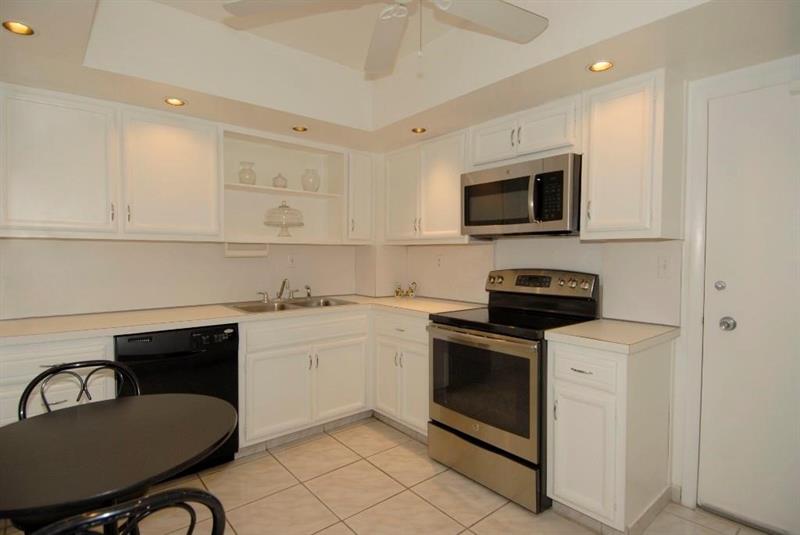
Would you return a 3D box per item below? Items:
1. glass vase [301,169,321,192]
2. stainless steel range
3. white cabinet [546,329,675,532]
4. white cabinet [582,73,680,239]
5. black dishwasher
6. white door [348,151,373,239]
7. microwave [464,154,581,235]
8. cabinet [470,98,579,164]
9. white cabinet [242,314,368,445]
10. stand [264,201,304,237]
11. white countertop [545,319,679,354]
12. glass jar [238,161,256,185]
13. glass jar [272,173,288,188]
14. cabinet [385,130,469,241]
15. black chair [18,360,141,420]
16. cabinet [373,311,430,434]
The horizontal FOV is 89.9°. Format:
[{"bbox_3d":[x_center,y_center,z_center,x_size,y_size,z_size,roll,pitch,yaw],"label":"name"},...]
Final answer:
[{"bbox_3d":[-0.709,-0.675,3.186,0.145,0.205,0.145,0,2,0],"label":"glass vase"},{"bbox_3d":[0.677,0.612,2.424,0.715,1.190,0.757,-1,2,-40],"label":"stainless steel range"},{"bbox_3d":[1.061,0.733,2.010,0.588,0.802,0.356,-1,2,-40],"label":"white cabinet"},{"bbox_3d":[1.182,-0.519,2.046,0.314,0.776,0.373,-1,2,-40],"label":"white cabinet"},{"bbox_3d":[-1.405,0.767,2.467,0.609,0.860,0.610,-1,2,-40],"label":"black dishwasher"},{"bbox_3d":[-0.326,-0.583,3.327,0.242,0.704,0.025,-1,2,-40],"label":"white door"},{"bbox_3d":[0.803,-0.409,2.525,0.380,0.410,0.754,-1,2,-40],"label":"microwave"},{"bbox_3d":[0.831,-0.773,2.512,0.342,0.285,0.760,-1,2,-40],"label":"cabinet"},{"bbox_3d":[-0.787,0.700,2.997,0.990,0.789,0.619,-1,2,-40],"label":"white cabinet"},{"bbox_3d":[-0.885,-0.361,3.063,0.290,0.285,0.290,-1,2,-40],"label":"stand"},{"bbox_3d":[1.079,0.331,2.006,0.650,0.040,0.383,-1,2,-40],"label":"white countertop"},{"bbox_3d":[-1.108,-0.673,2.909,0.125,0.195,0.125,0,2,0],"label":"glass jar"},{"bbox_3d":[-0.918,-0.658,3.074,0.120,0.143,0.120,0,2,0],"label":"glass jar"},{"bbox_3d":[0.269,-0.564,3.146,0.314,0.772,0.935,-1,2,-40],"label":"cabinet"},{"bbox_3d":[-1.173,0.812,1.484,0.400,0.840,0.450,-1,2,-34],"label":"black chair"},{"bbox_3d":[0.223,0.702,3.020,0.588,0.789,0.655,-1,2,-40],"label":"cabinet"}]

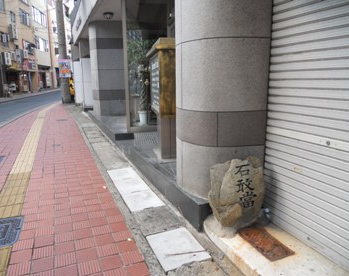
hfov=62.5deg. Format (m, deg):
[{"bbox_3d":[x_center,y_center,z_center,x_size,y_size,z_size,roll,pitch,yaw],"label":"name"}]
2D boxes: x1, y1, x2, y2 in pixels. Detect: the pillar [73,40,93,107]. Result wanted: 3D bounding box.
[{"bbox_3d":[-3.801,-2.635,11.907,0.720,2.750,0.900,-4,11,-14],"label":"pillar"}]

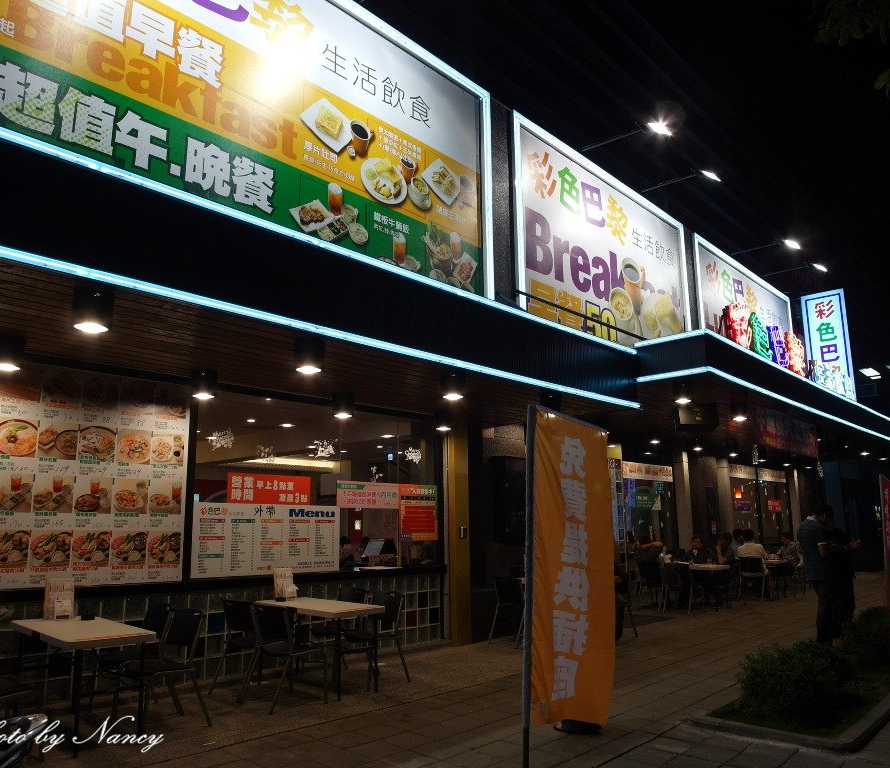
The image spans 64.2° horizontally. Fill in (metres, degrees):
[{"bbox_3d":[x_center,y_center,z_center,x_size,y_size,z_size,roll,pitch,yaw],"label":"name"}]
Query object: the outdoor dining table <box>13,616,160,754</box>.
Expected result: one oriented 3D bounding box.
[{"bbox_3d":[-2.713,2.197,5.259,1.330,0.745,0.610,-12,-16,43],"label":"outdoor dining table"}]

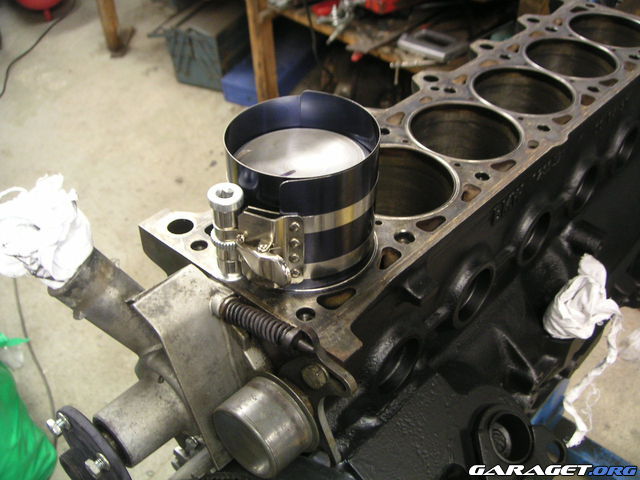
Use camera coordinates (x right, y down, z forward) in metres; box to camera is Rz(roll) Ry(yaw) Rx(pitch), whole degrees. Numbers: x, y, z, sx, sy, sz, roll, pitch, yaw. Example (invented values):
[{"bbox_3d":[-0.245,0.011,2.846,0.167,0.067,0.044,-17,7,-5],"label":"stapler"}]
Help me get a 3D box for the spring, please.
[{"bbox_3d":[-0.034,0.045,0.381,0.048,0.013,0.013,18,43,25],"label":"spring"}]

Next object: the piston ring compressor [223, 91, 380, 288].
[{"bbox_3d":[-0.011,-0.026,0.400,0.086,0.078,0.096,15,42,18],"label":"piston ring compressor"}]

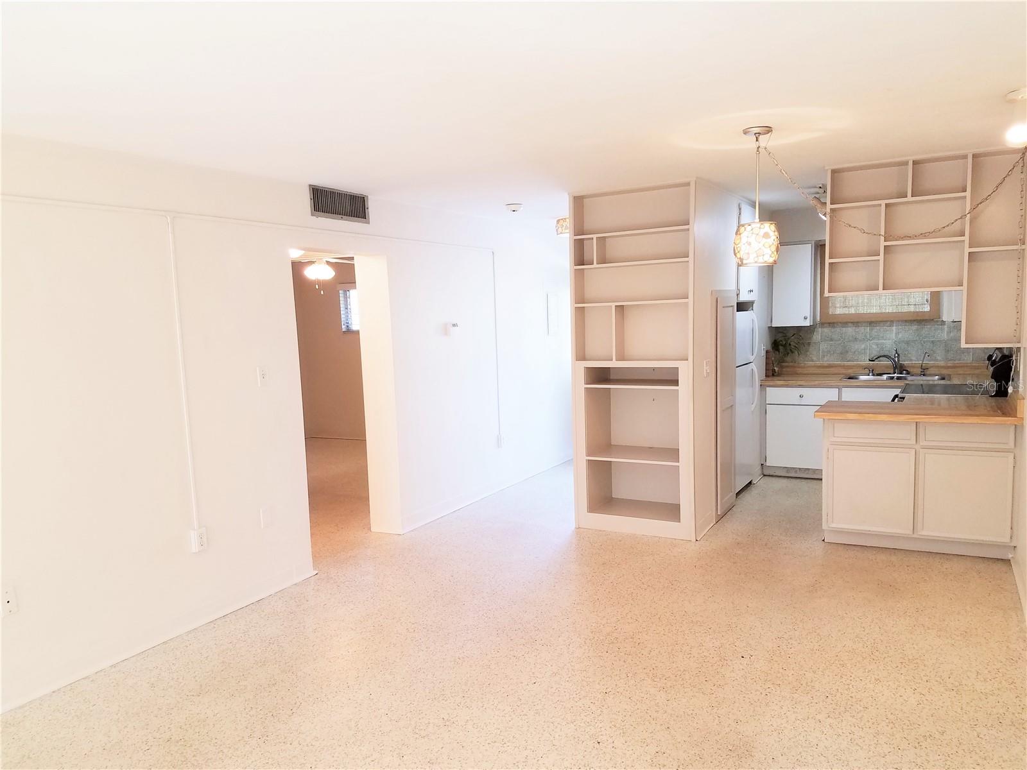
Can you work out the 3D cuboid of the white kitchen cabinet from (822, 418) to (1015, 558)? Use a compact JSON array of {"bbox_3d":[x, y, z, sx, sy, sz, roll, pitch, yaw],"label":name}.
[{"bbox_3d":[2.676,0.620,5.146,1.080,0.855,0.600,1,6,29],"label":"white kitchen cabinet"}]

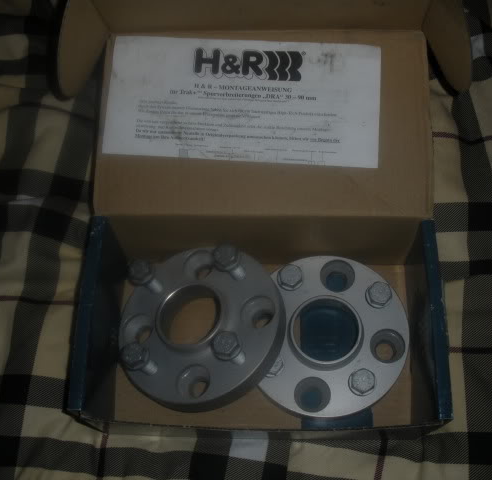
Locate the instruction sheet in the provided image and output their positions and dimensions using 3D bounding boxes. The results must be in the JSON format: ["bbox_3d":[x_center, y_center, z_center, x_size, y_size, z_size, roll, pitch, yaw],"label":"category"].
[{"bbox_3d":[-0.002,-0.108,0.515,0.210,0.002,0.099,3,78,4],"label":"instruction sheet"}]

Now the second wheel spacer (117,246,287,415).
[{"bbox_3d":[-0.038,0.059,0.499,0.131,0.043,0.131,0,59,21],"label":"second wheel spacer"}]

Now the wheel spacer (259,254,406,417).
[{"bbox_3d":[0.061,0.073,0.522,0.131,0.030,0.131,0,64,5],"label":"wheel spacer"}]

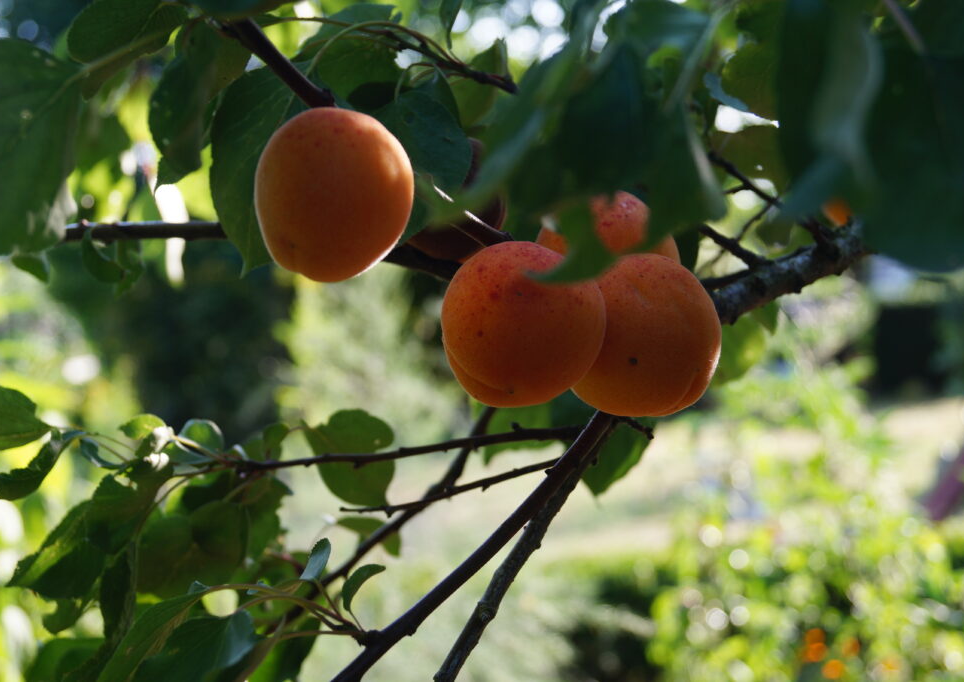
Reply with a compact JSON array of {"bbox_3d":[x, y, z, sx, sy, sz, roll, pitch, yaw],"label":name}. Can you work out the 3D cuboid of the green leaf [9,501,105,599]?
[{"bbox_3d":[-0.135,0.069,0.480,0.043,0.022,0.014,-41,0,0],"label":"green leaf"}]

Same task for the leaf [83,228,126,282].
[{"bbox_3d":[-0.140,-0.032,0.550,0.017,0.020,0.012,0,3,0],"label":"leaf"}]

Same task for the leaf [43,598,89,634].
[{"bbox_3d":[-0.141,0.092,0.500,0.016,0.015,0.008,0,3,0],"label":"leaf"}]

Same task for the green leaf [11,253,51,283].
[{"bbox_3d":[-0.153,-0.025,0.500,0.014,0.011,0.008,0,3,0],"label":"green leaf"}]

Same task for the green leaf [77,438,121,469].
[{"bbox_3d":[-0.126,0.037,0.485,0.016,0.006,0.006,30,0,0],"label":"green leaf"}]

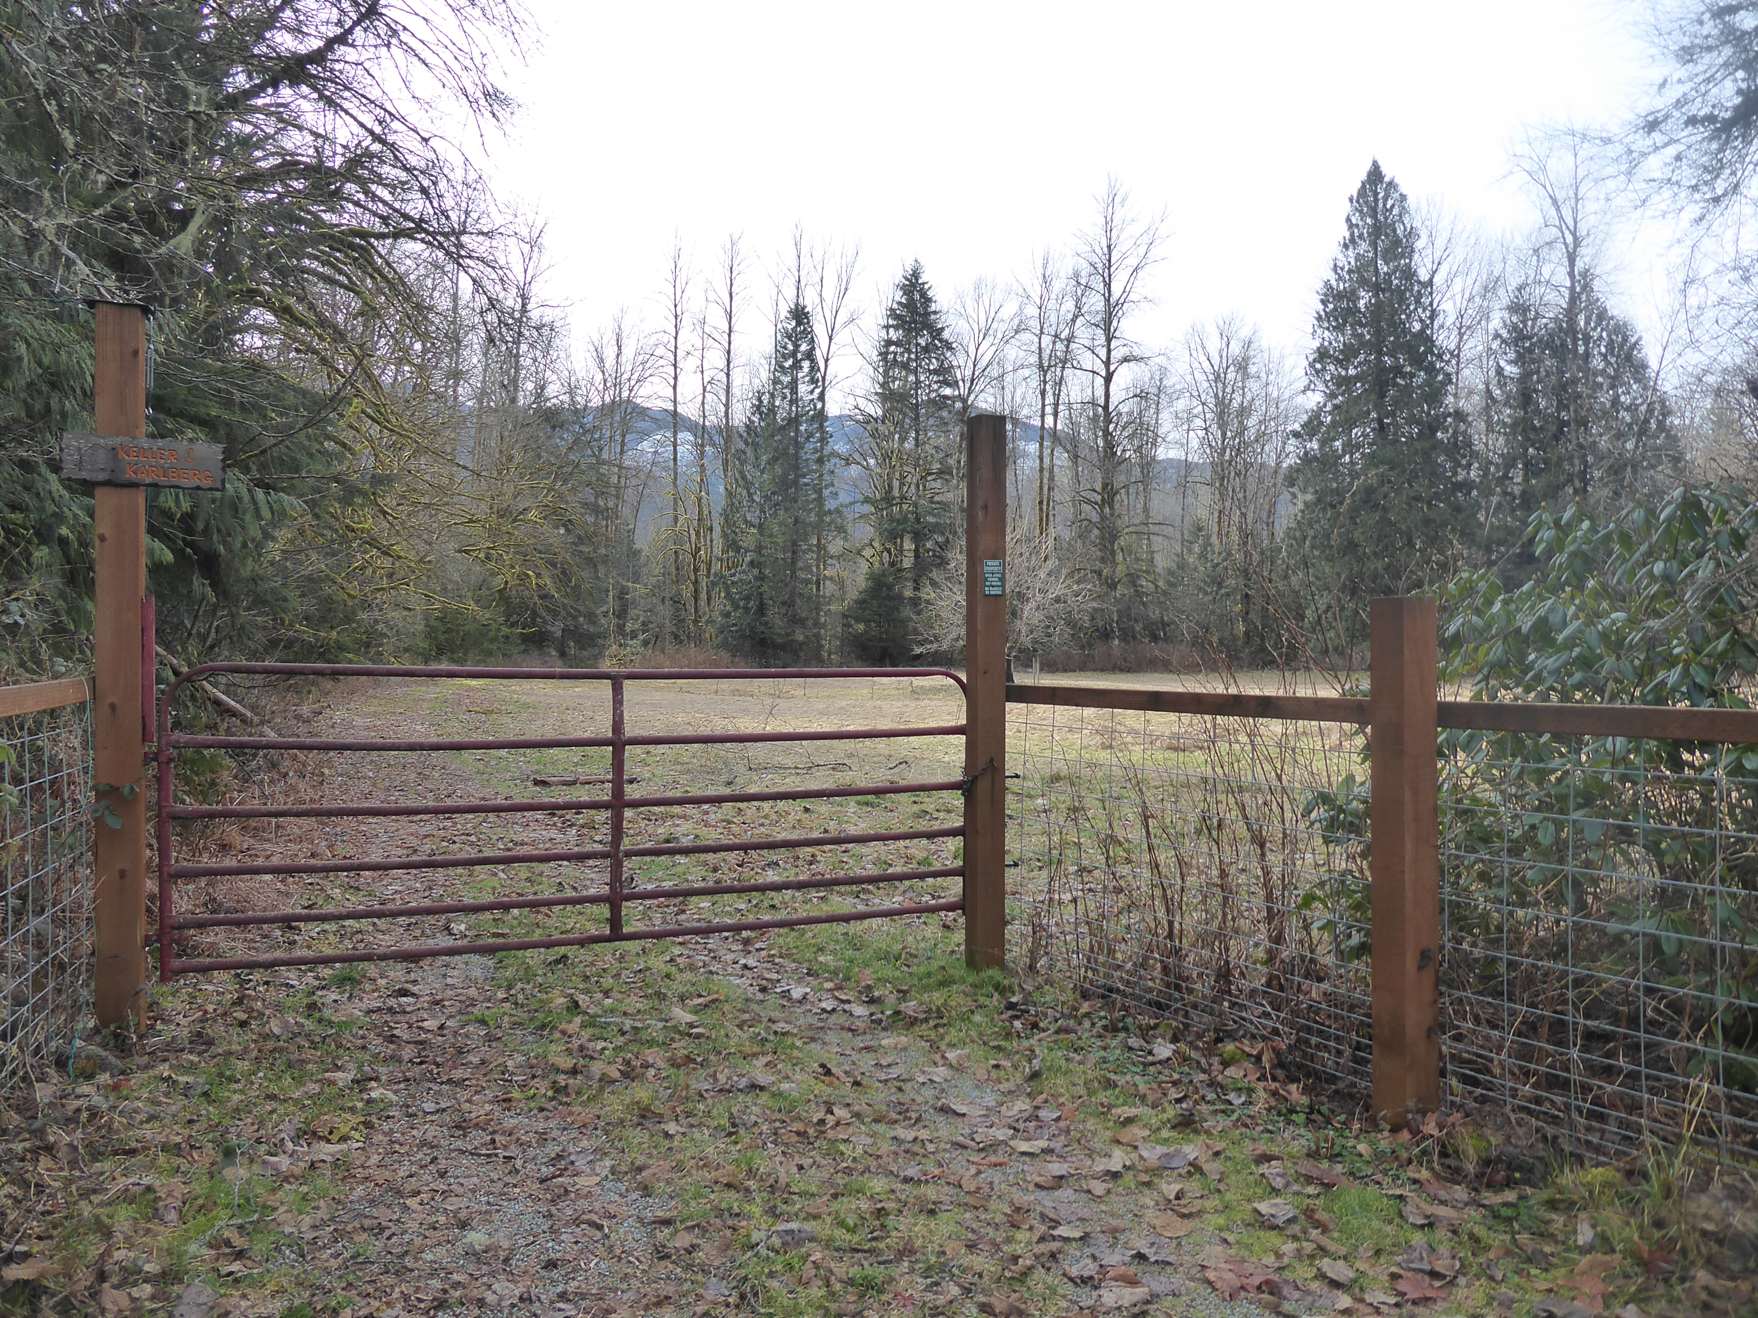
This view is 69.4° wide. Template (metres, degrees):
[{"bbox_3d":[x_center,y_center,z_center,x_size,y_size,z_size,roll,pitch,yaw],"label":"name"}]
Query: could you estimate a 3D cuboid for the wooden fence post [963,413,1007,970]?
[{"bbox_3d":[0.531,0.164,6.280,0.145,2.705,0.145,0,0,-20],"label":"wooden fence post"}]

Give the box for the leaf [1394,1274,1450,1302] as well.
[{"bbox_3d":[1.266,1.466,2.960,0.134,0.027,0.080,0,0,0],"label":"leaf"}]

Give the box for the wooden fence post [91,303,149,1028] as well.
[{"bbox_3d":[-2.834,0.031,4.750,0.145,2.695,0.145,0,0,-22],"label":"wooden fence post"}]

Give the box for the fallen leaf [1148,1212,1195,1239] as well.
[{"bbox_3d":[0.759,1.469,3.292,0.118,0.022,0.109,0,0,0],"label":"fallen leaf"}]

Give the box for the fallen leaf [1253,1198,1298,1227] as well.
[{"bbox_3d":[1.051,1.466,3.363,0.120,0.028,0.110,0,0,0],"label":"fallen leaf"}]

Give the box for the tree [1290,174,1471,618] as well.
[{"bbox_3d":[29.139,-14.289,74.000,10.647,29.459,10.647,0,0,0],"label":"tree"}]

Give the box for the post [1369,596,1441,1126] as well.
[{"bbox_3d":[1.737,0.656,4.200,0.145,1.712,0.145,0,0,-22],"label":"post"}]

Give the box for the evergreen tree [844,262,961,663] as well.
[{"bbox_3d":[1.471,-12.246,80.000,7.356,25.617,7.356,0,0,0],"label":"evergreen tree"}]

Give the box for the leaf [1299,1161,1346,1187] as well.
[{"bbox_3d":[1.266,1.468,3.617,0.133,0.025,0.121,0,0,0],"label":"leaf"}]

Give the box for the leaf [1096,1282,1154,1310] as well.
[{"bbox_3d":[0.566,1.469,2.923,0.130,0.022,0.081,0,0,0],"label":"leaf"}]

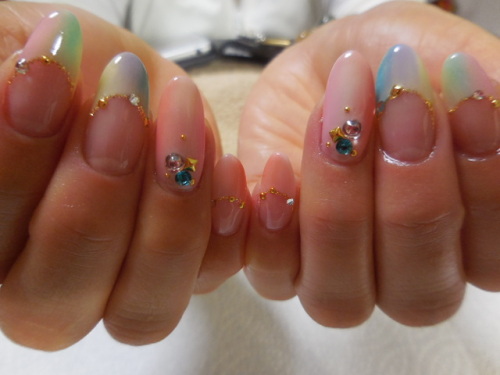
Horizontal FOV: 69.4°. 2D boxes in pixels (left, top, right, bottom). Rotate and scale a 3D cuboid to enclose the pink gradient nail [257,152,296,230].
[{"bbox_3d":[0.007,0.001,0.091,0.009,0.020,0.004,3,-8,0],"label":"pink gradient nail"}]

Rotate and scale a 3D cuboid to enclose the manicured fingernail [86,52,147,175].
[{"bbox_3d":[-0.028,-0.016,0.078,0.012,0.028,0.005,4,-8,-11],"label":"manicured fingernail"}]

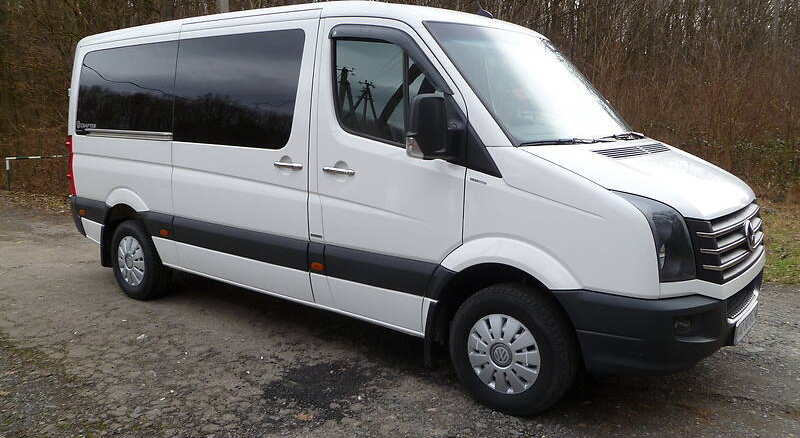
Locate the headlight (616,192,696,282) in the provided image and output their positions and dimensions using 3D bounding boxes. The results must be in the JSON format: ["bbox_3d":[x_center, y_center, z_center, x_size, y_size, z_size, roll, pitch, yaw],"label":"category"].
[{"bbox_3d":[1.231,0.089,3.113,0.380,0.420,0.310,8,13,37],"label":"headlight"}]

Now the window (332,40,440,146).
[{"bbox_3d":[-0.087,-0.727,3.783,0.780,0.660,0.070,8,3,37],"label":"window"}]

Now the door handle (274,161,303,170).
[{"bbox_3d":[-0.720,-0.346,4.231,0.260,0.042,0.050,8,13,37],"label":"door handle"}]

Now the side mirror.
[{"bbox_3d":[0.155,-0.479,3.372,0.150,0.345,0.220,8,13,37],"label":"side mirror"}]

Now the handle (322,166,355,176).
[{"bbox_3d":[-0.367,-0.291,3.966,0.260,0.042,0.050,8,13,37],"label":"handle"}]

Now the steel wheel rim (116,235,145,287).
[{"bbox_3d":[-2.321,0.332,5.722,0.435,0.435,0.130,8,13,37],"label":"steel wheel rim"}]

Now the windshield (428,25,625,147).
[{"bbox_3d":[0.901,-0.908,4.127,1.760,0.200,1.000,-13,62,-51],"label":"windshield"}]

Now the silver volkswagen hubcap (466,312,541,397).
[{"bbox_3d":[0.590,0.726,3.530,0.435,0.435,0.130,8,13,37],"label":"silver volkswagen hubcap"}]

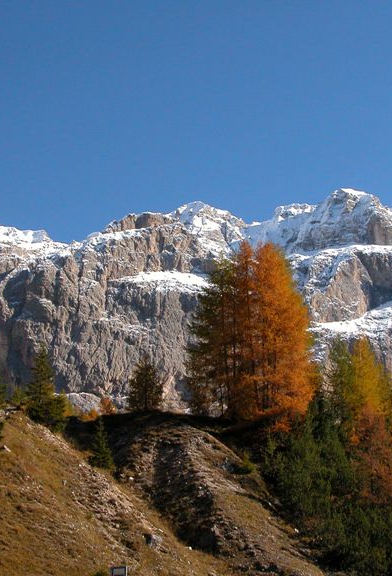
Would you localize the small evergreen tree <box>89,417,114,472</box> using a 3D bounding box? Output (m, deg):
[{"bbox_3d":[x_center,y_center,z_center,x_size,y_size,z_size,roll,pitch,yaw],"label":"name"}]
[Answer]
[{"bbox_3d":[-3.796,6.327,41.000,1.020,2.170,1.000,0,-9,0],"label":"small evergreen tree"}]

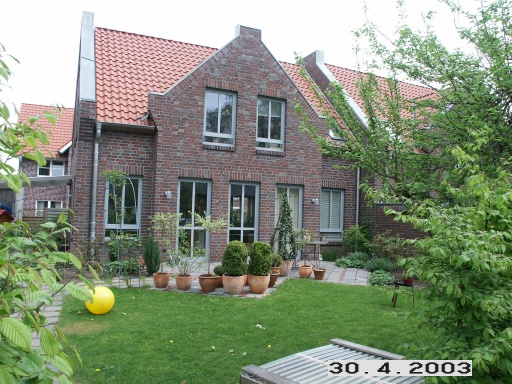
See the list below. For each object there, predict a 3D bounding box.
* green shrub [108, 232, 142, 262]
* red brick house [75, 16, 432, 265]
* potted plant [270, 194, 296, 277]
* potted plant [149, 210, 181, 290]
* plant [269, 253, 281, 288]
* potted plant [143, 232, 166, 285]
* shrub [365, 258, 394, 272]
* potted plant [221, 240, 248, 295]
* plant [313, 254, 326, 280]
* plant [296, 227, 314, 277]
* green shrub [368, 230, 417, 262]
[{"bbox_3d":[-3.250,1.433,10.383,0.850,0.800,0.650,3,-3,-23],"label":"green shrub"},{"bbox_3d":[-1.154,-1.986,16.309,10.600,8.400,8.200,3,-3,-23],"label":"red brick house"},{"bbox_3d":[0.672,1.008,9.727,0.600,1.900,0.580,2,-3,0],"label":"potted plant"},{"bbox_3d":[-1.676,1.095,7.889,0.580,1.409,0.550,3,-3,-23],"label":"potted plant"},{"bbox_3d":[0.348,1.537,8.221,0.310,0.680,0.300,2,-3,0],"label":"plant"},{"bbox_3d":[-1.959,1.296,7.992,0.463,1.026,0.450,2,-2,-14],"label":"potted plant"},{"bbox_3d":[3.285,1.919,11.005,0.800,0.360,0.650,3,-3,-23],"label":"shrub"},{"bbox_3d":[-0.394,1.368,7.583,0.467,0.946,0.467,2,-2,-3],"label":"potted plant"},{"bbox_3d":[1.435,1.685,9.319,0.310,0.554,0.300,2,-3,0],"label":"plant"},{"bbox_3d":[1.139,1.403,9.527,0.460,1.125,0.460,2,-2,7],"label":"plant"},{"bbox_3d":[3.802,1.621,11.620,1.319,1.022,1.000,1,-2,18],"label":"green shrub"}]

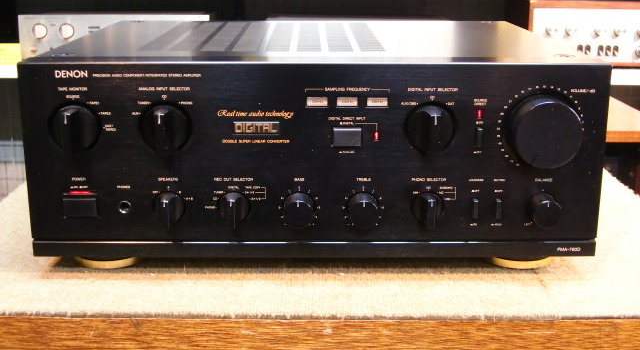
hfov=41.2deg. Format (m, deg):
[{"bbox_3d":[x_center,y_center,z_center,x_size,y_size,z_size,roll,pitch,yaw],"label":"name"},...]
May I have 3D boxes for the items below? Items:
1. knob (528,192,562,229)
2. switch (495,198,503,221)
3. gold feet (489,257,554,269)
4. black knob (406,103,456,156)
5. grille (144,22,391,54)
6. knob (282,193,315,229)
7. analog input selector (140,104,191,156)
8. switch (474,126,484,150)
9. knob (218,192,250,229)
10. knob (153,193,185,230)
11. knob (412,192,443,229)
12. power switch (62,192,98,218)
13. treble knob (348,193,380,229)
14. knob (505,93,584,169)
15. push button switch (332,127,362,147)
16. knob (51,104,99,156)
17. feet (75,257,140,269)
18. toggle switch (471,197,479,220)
[{"bbox_3d":[0.169,0.027,0.642,0.024,0.024,0.019,0,15,-1],"label":"knob"},{"bbox_3d":[0.135,0.026,0.646,0.004,0.014,0.007,0,15,-1],"label":"switch"},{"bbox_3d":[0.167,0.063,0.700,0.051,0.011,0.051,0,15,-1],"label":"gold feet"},{"bbox_3d":[0.084,-0.032,0.623,0.036,0.036,0.021,0,15,-1],"label":"black knob"},{"bbox_3d":[-0.049,-0.134,0.820,0.205,0.004,0.251,0,15,-1],"label":"grille"},{"bbox_3d":[-0.015,0.027,0.641,0.025,0.025,0.018,0,15,-1],"label":"knob"},{"bbox_3d":[-0.115,-0.033,0.620,0.036,0.036,0.021,0,15,-1],"label":"analog input selector"},{"bbox_3d":[0.118,-0.028,0.631,0.004,0.014,0.007,0,15,-1],"label":"switch"},{"bbox_3d":[-0.065,0.027,0.640,0.025,0.025,0.018,0,15,-1],"label":"knob"},{"bbox_3d":[-0.115,0.027,0.640,0.025,0.025,0.018,0,15,-1],"label":"knob"},{"bbox_3d":[0.083,0.027,0.642,0.025,0.025,0.018,0,15,-1],"label":"knob"},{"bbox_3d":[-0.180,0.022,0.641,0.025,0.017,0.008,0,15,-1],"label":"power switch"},{"bbox_3d":[0.033,0.027,0.639,0.024,0.024,0.020,0,15,-1],"label":"treble knob"},{"bbox_3d":[0.165,-0.032,0.624,0.050,0.050,0.021,0,15,-1],"label":"knob"},{"bbox_3d":[0.020,-0.028,0.631,0.021,0.013,0.007,0,15,-1],"label":"push button switch"},{"bbox_3d":[-0.182,-0.032,0.621,0.036,0.036,0.019,0,15,-1],"label":"knob"},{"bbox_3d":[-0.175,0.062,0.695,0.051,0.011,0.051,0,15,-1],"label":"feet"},{"bbox_3d":[0.118,0.026,0.647,0.004,0.015,0.007,0,15,-1],"label":"toggle switch"}]

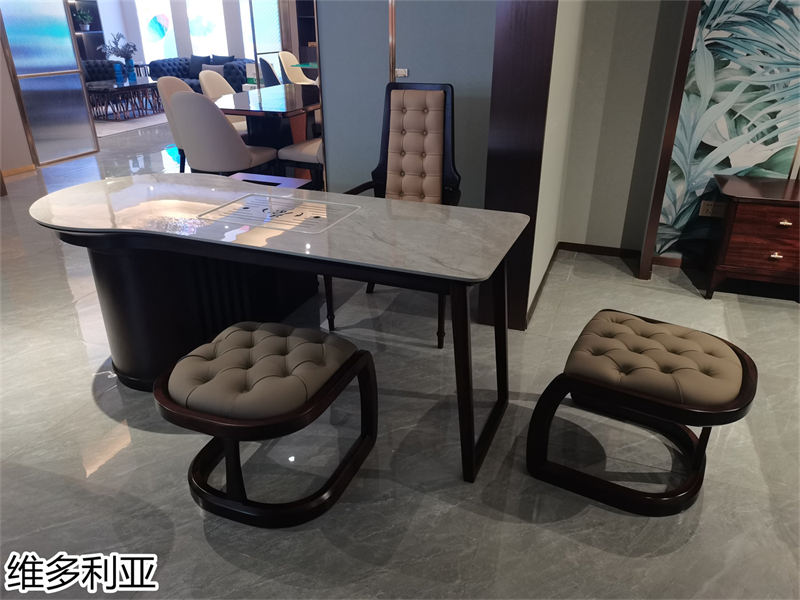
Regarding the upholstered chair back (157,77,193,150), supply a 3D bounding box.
[{"bbox_3d":[-1.866,-1.671,5.271,0.320,0.520,0.500,9,27,20],"label":"upholstered chair back"}]

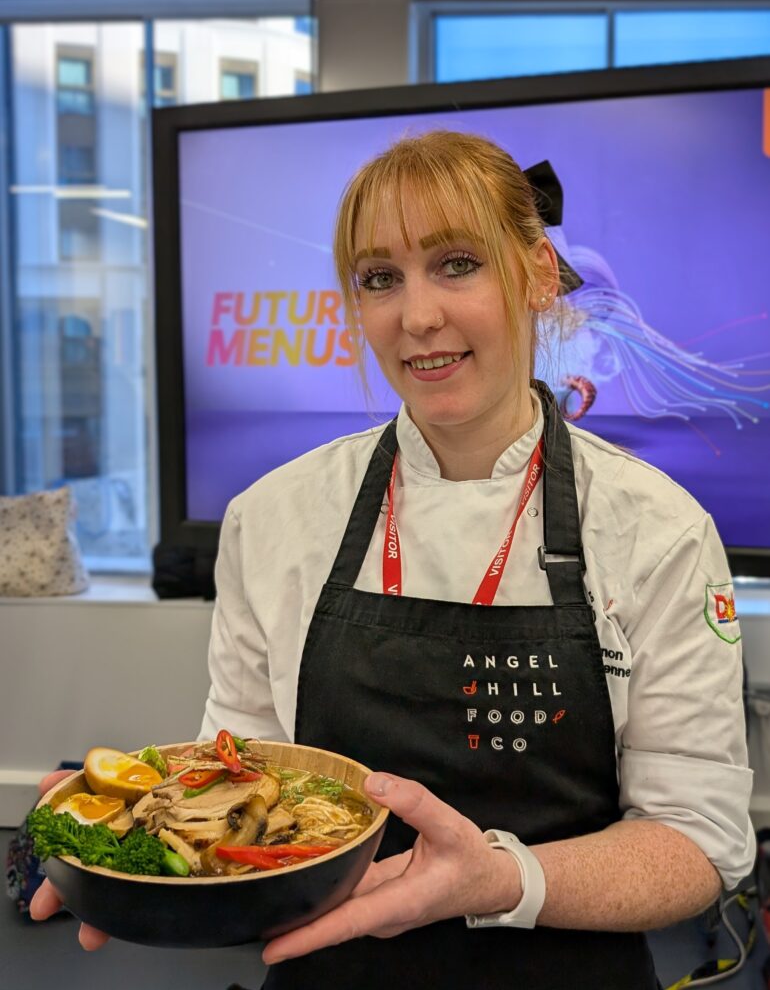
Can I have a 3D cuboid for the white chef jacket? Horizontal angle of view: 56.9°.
[{"bbox_3d":[0.087,0.195,0.670,0.500,0.570,0.320,0,2,12],"label":"white chef jacket"}]

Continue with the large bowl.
[{"bbox_3d":[-0.104,0.221,0.449,0.213,0.067,0.213,2,0,0],"label":"large bowl"}]

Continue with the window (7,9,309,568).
[{"bbox_3d":[-0.965,-0.865,3.030,1.320,2.350,0.110,0,2,2],"label":"window"}]

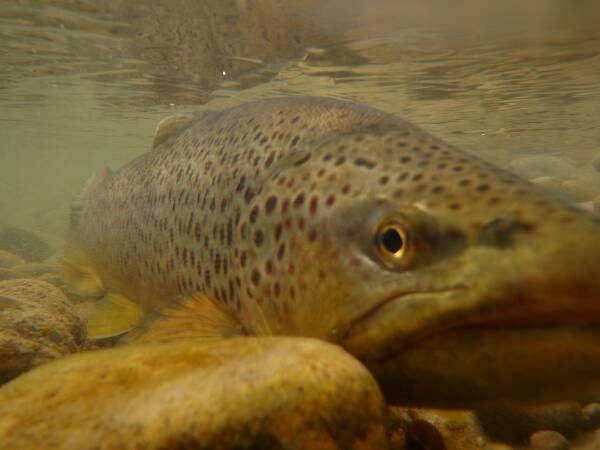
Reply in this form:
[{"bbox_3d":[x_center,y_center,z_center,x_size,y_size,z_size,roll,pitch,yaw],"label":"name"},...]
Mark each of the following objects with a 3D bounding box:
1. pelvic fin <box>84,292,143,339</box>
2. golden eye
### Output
[{"bbox_3d":[-0.140,0.068,0.365,0.044,0.034,0.016,2,5,32],"label":"pelvic fin"},{"bbox_3d":[0.035,0.007,0.183,0.015,0.016,0.008,3,5,38],"label":"golden eye"}]

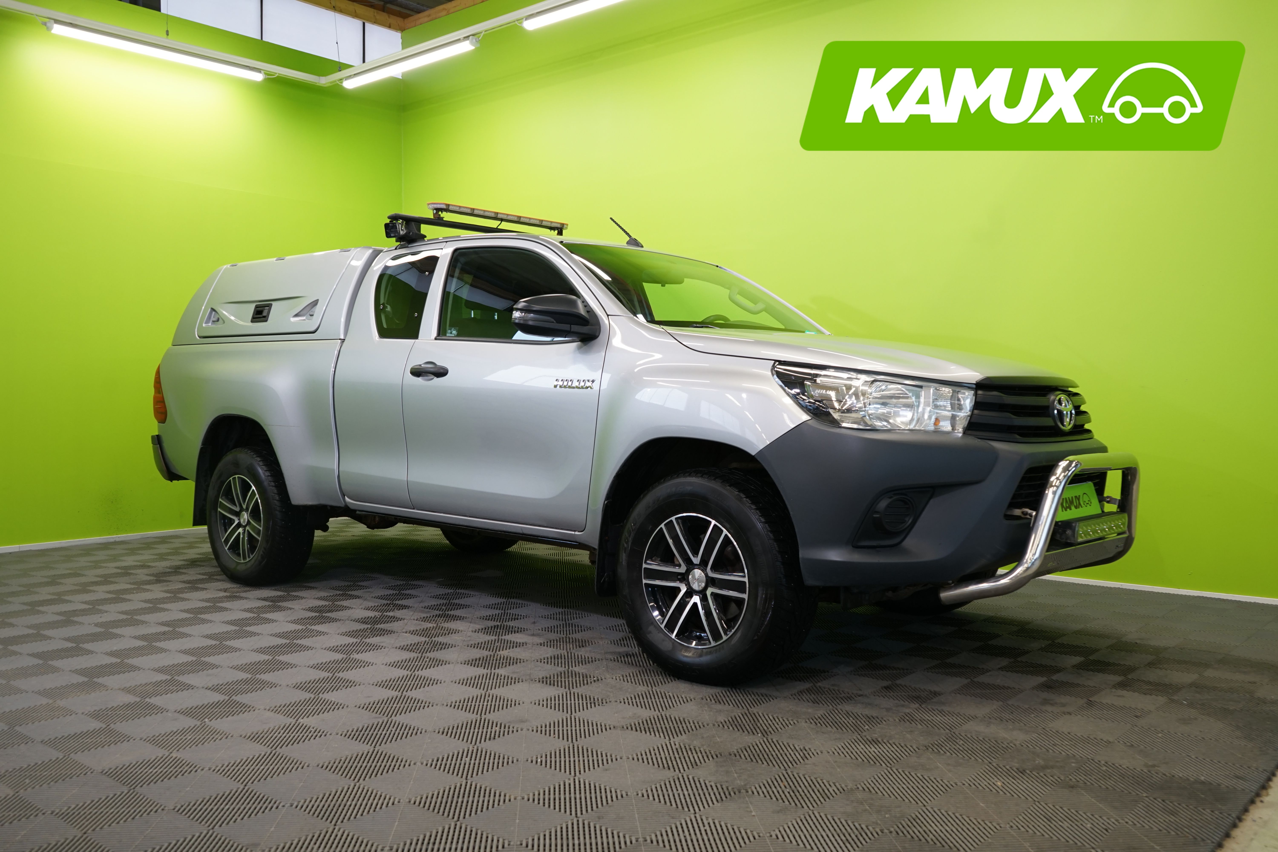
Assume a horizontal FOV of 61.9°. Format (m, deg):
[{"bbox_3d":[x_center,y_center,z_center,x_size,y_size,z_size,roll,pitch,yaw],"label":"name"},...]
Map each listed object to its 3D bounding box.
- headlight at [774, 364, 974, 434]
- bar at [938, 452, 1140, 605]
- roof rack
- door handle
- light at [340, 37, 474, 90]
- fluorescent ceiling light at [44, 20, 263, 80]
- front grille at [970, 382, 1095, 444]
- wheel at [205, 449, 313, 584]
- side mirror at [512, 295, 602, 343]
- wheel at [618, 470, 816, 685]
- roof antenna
[{"bbox_3d":[0.756,-0.085,3.470,0.590,0.235,0.310,1,1,41],"label":"headlight"},{"bbox_3d":[1.458,0.340,3.776,0.430,0.530,1.040,1,1,41],"label":"bar"},{"bbox_3d":[-0.729,-1.007,5.647,0.260,0.235,1.400,1,1,41],"label":"roof rack"},{"bbox_3d":[-0.908,-0.243,4.626,0.245,0.072,0.055,1,1,41],"label":"door handle"},{"bbox_3d":[-1.717,-2.667,7.858,1.540,0.075,0.080,1,1,41],"label":"light"},{"bbox_3d":[-3.397,-2.662,7.613,0.080,0.075,1.540,1,1,42],"label":"fluorescent ceiling light"},{"bbox_3d":[1.451,-0.047,3.775,0.130,0.190,1.190,1,1,41],"label":"front grille"},{"bbox_3d":[-2.069,0.490,5.801,0.745,0.745,0.255,1,1,41],"label":"wheel"},{"bbox_3d":[-0.301,-0.410,4.030,0.190,0.180,0.260,1,1,41],"label":"side mirror"},{"bbox_3d":[0.264,0.527,3.783,0.745,0.745,0.255,1,1,41],"label":"wheel"},{"bbox_3d":[-0.051,-0.917,5.034,0.210,0.165,0.045,1,1,41],"label":"roof antenna"}]

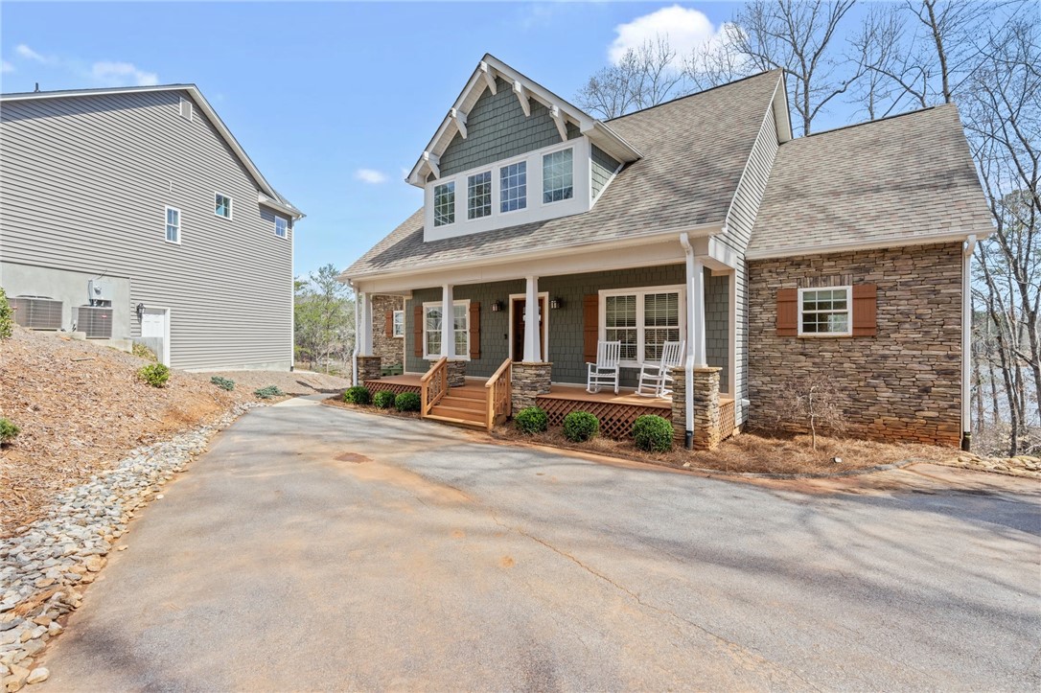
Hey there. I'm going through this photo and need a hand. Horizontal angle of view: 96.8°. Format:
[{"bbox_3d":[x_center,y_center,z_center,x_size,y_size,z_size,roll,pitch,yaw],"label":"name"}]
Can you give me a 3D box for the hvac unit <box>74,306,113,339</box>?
[{"bbox_3d":[-11.640,-0.640,12.610,0.590,0.840,0.590,0,1,7],"label":"hvac unit"}]

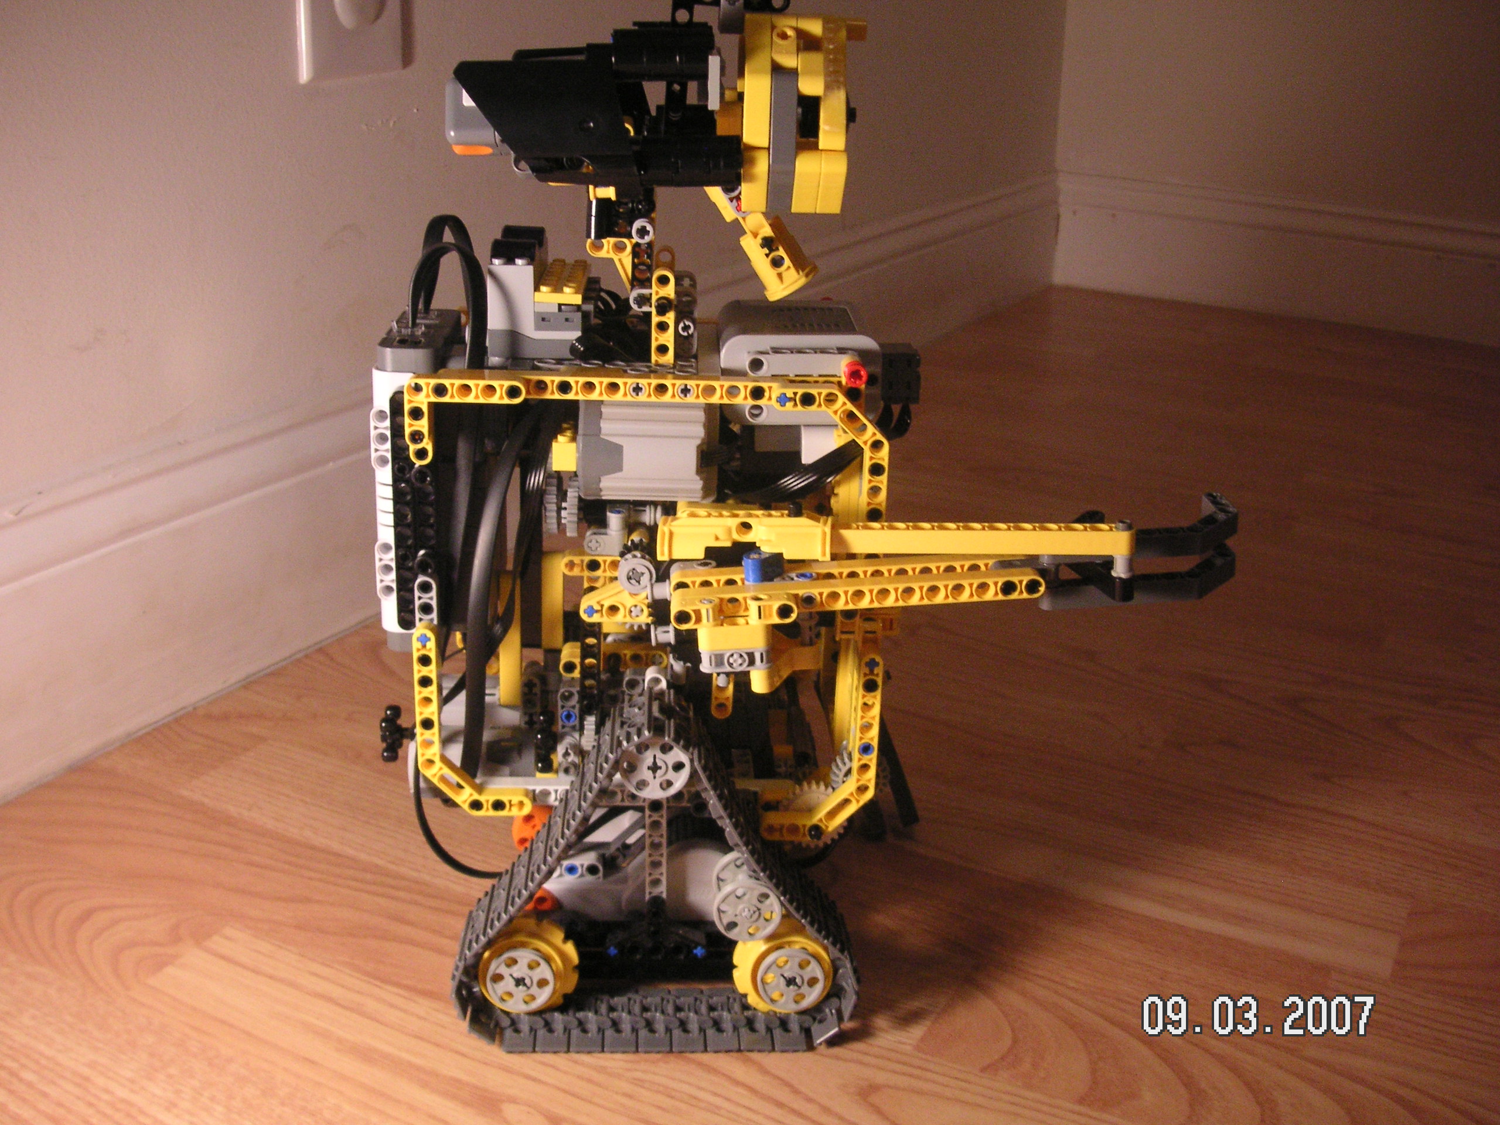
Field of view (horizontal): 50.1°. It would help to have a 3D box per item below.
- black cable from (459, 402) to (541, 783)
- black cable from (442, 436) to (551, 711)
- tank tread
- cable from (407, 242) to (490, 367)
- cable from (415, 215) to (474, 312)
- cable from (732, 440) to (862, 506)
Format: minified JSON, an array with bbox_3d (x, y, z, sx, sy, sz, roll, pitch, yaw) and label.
[{"bbox_3d":[-0.088,0.010,0.572,0.029,0.140,0.018,1,21,0],"label":"black cable"},{"bbox_3d":[-0.094,0.004,0.596,0.038,0.105,0.025,1,21,0],"label":"black cable"},{"bbox_3d":[-0.033,0.110,0.569,0.144,0.126,0.037,1,21,0],"label":"tank tread"},{"bbox_3d":[-0.105,-0.090,0.558,0.027,0.042,0.026,1,21,0],"label":"cable"},{"bbox_3d":[-0.111,-0.108,0.586,0.021,0.038,0.018,1,21,0],"label":"cable"},{"bbox_3d":[0.017,-0.033,0.582,0.046,0.022,0.025,1,21,0],"label":"cable"}]

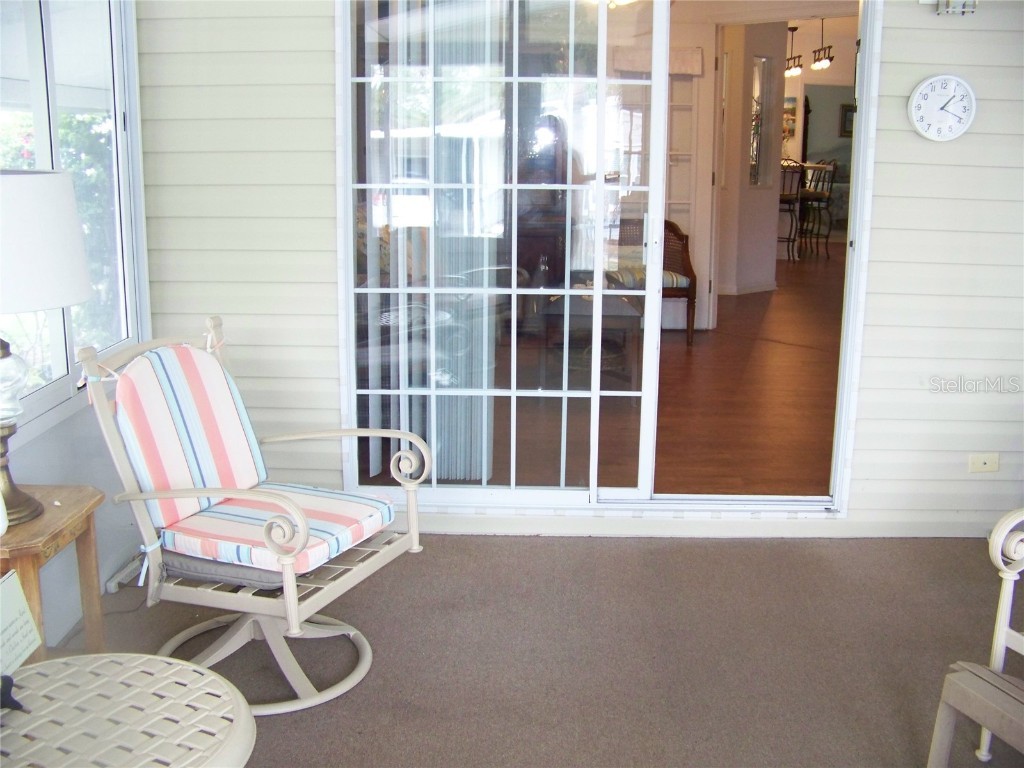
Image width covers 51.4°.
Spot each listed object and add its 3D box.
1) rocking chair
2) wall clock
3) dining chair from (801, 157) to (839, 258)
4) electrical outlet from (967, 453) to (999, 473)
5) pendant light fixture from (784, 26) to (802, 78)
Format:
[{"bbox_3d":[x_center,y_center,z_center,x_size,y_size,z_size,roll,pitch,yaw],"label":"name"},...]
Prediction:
[{"bbox_3d":[-0.661,0.328,2.798,0.720,0.930,0.660,6,14,23],"label":"rocking chair"},{"bbox_3d":[1.437,-0.923,3.558,0.230,0.230,0.040,1,13,1],"label":"wall clock"},{"bbox_3d":[3.630,-2.102,12.796,0.470,1.160,0.450,1,13,1],"label":"dining chair"},{"bbox_3d":[1.691,0.283,3.814,0.115,0.071,0.008,1,13,1],"label":"electrical outlet"},{"bbox_3d":[3.460,-4.082,13.112,0.150,0.610,0.750,1,13,1],"label":"pendant light fixture"}]

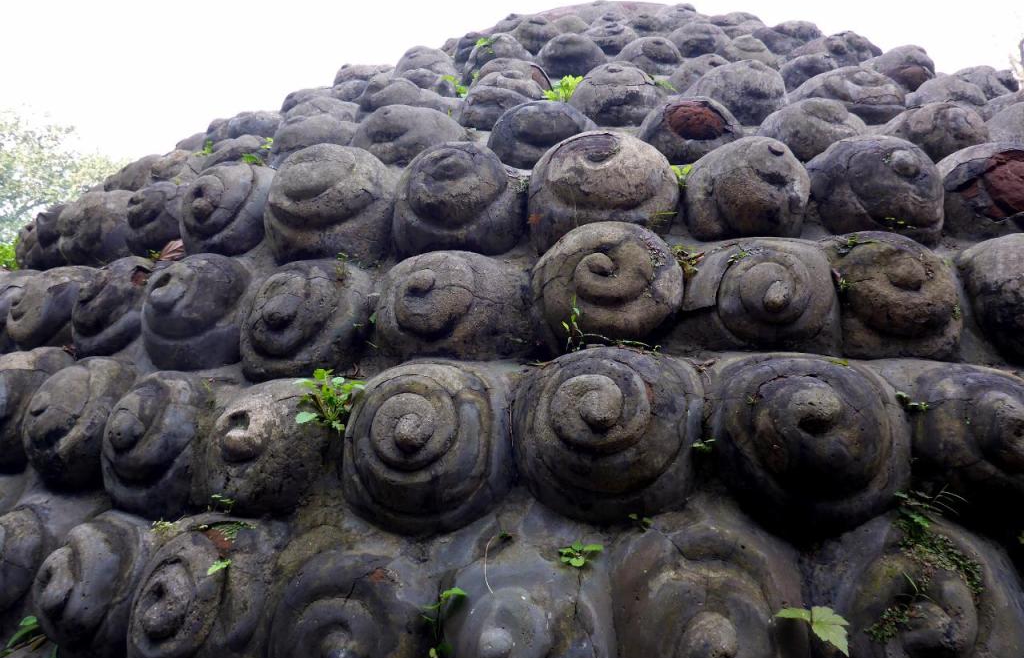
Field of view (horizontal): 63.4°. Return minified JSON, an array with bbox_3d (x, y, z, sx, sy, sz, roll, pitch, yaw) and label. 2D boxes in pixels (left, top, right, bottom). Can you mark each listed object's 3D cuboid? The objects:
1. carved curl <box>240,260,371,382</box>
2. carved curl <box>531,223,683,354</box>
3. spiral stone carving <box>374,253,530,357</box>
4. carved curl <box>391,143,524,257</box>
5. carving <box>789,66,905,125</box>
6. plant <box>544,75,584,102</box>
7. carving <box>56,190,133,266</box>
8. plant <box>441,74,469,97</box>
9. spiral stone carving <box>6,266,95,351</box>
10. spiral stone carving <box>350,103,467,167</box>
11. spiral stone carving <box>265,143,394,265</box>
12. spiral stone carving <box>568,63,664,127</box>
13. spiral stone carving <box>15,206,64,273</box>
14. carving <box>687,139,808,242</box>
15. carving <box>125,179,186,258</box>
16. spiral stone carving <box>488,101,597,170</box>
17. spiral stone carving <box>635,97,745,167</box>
[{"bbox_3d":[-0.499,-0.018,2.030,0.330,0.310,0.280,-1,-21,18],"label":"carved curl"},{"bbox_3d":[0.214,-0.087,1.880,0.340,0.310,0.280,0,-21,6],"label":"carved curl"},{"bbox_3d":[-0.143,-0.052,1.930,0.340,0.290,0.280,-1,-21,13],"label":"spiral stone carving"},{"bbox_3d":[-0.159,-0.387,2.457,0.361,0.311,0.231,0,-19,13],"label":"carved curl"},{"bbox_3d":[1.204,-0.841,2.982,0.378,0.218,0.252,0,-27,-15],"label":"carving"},{"bbox_3d":[0.168,-0.795,2.750,0.130,0.100,0.110,0,-3,0],"label":"plant"},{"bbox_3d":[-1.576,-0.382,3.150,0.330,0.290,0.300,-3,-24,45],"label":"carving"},{"bbox_3d":[-0.211,-0.895,3.045,0.101,0.088,0.084,0,-1,12],"label":"plant"},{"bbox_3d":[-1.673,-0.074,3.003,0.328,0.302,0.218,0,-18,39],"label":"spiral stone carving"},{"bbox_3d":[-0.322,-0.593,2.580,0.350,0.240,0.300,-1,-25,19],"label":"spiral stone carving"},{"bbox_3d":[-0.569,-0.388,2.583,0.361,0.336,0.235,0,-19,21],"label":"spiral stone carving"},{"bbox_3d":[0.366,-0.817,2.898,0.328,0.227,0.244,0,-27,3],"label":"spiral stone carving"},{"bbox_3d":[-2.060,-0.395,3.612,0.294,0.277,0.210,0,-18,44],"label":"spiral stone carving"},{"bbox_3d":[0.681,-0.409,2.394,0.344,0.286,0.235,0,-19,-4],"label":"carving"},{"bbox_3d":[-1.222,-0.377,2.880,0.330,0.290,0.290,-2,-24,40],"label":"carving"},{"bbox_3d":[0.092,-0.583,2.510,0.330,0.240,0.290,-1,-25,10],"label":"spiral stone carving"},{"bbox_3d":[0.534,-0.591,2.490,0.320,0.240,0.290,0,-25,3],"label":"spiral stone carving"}]

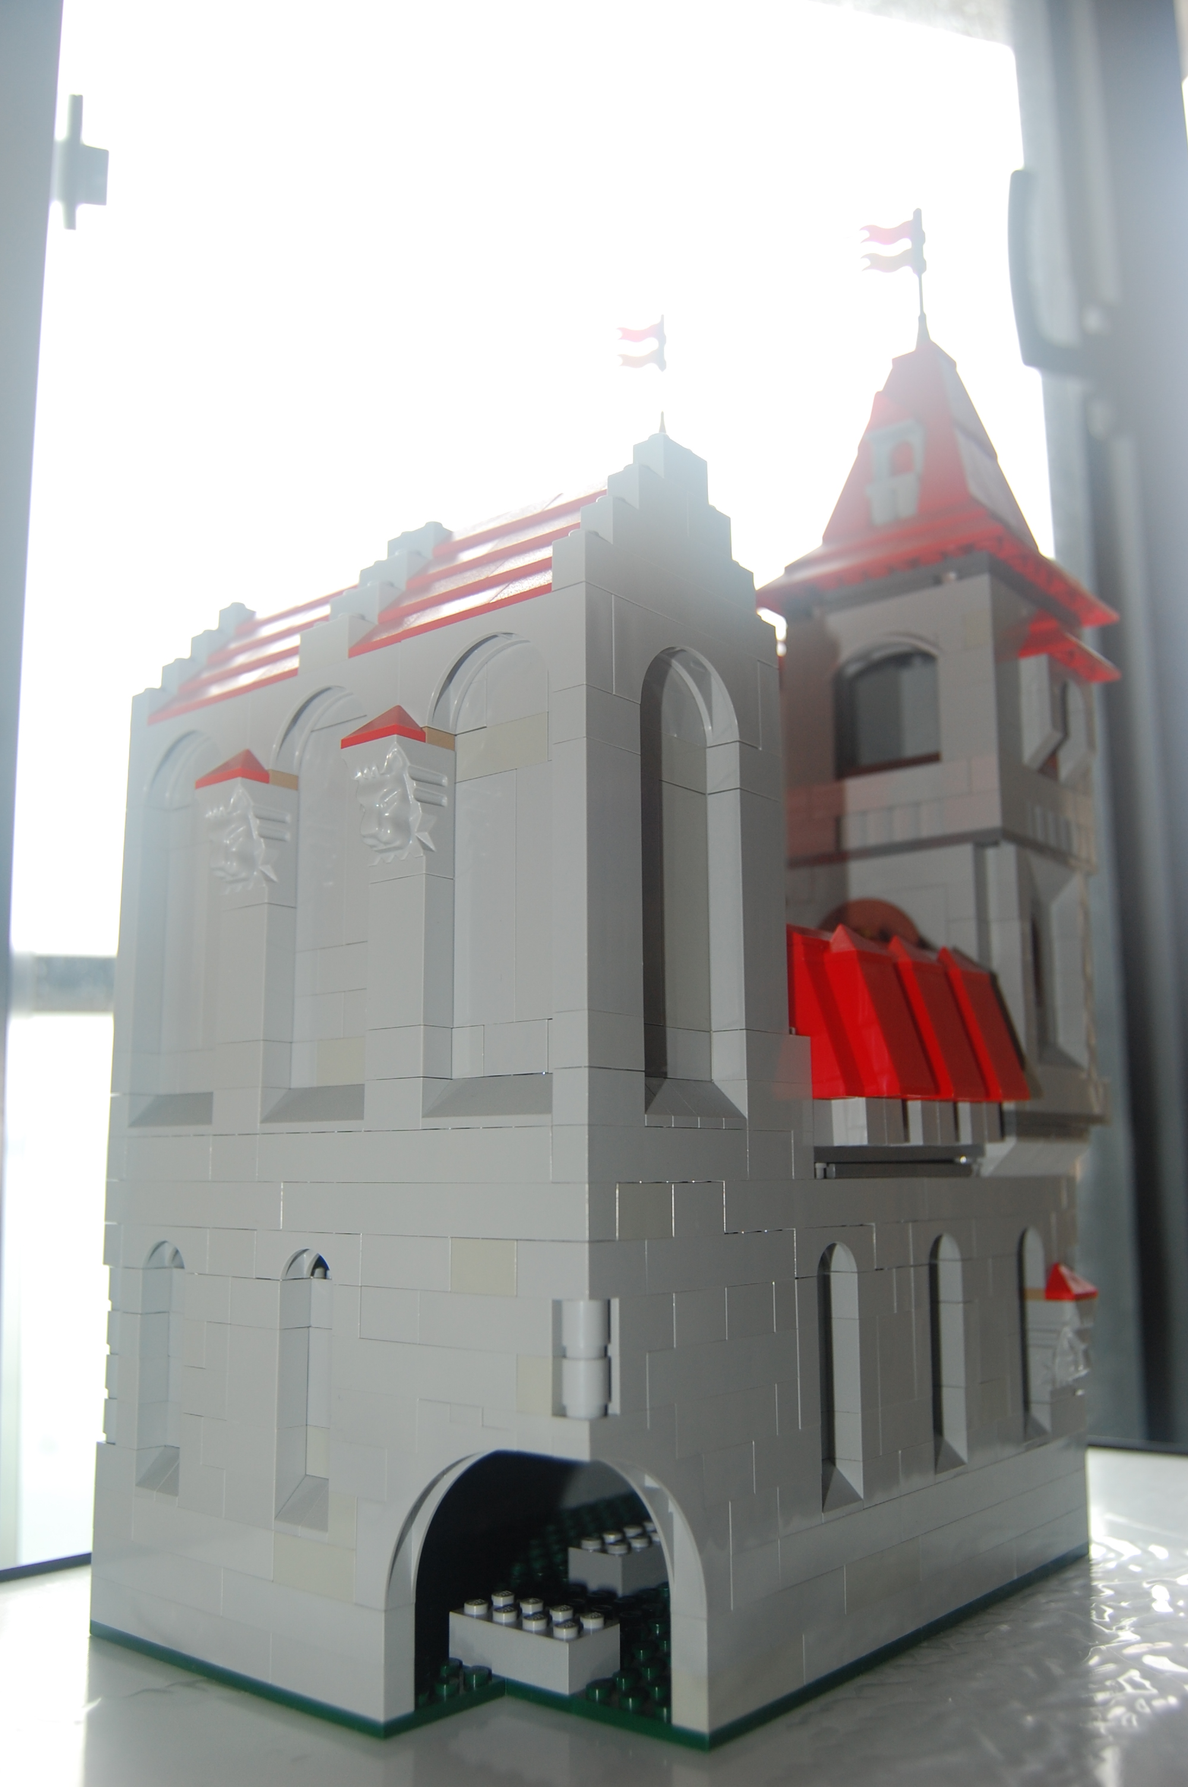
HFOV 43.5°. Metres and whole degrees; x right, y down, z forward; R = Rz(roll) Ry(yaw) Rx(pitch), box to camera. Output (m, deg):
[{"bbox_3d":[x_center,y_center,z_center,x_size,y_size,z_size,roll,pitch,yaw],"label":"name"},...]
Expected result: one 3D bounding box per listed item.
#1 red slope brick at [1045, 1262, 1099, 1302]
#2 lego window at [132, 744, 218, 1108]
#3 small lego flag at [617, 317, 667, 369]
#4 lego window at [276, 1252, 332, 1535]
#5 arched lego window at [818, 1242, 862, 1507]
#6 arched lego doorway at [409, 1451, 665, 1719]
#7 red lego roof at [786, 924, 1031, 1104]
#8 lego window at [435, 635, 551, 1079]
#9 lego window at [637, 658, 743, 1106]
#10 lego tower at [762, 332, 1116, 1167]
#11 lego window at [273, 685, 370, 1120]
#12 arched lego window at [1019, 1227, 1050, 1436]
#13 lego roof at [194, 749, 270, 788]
[{"bbox_3d":[0.124,0.101,0.387,0.008,0.010,0.016,-9,-13,39],"label":"red slope brick"},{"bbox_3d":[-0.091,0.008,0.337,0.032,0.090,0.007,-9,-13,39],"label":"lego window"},{"bbox_3d":[0.015,-0.176,0.475,0.016,0.018,0.003,-2,-11,8],"label":"small lego flag"},{"bbox_3d":[-0.053,0.094,0.287,0.016,0.051,0.008,-9,-14,39],"label":"lego window"},{"bbox_3d":[0.047,0.096,0.302,0.008,0.051,0.016,-9,-14,39],"label":"arched lego window"},{"bbox_3d":[-0.009,0.121,0.263,0.051,0.050,0.021,-1,-11,6],"label":"arched lego doorway"},{"bbox_3d":[0.071,0.027,0.332,0.023,0.038,0.072,-9,-14,39],"label":"red lego roof"},{"bbox_3d":[-0.017,-0.007,0.275,0.032,0.084,0.008,-9,-14,39],"label":"lego window"},{"bbox_3d":[0.016,-0.002,0.283,0.008,0.090,0.032,-9,-14,39],"label":"lego window"},{"bbox_3d":[0.099,-0.045,0.427,0.082,0.250,0.082,-9,-13,39],"label":"lego tower"},{"bbox_3d":[-0.054,0.002,0.304,0.032,0.090,0.008,-9,-14,39],"label":"lego window"},{"bbox_3d":[0.108,0.111,0.377,0.007,0.053,0.016,-9,-13,39],"label":"arched lego window"},{"bbox_3d":[-0.078,-0.027,0.322,0.016,0.010,0.008,-9,-13,39],"label":"lego roof"}]

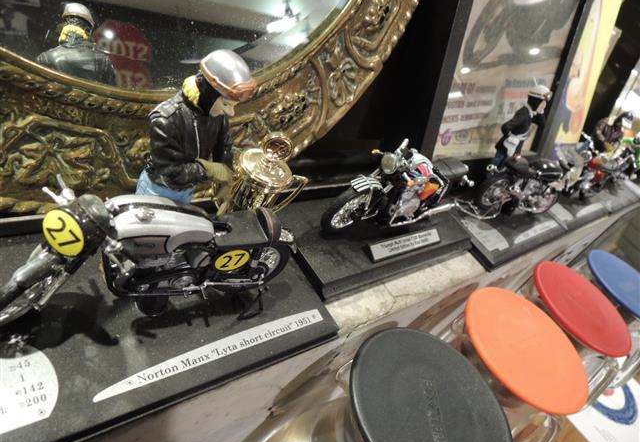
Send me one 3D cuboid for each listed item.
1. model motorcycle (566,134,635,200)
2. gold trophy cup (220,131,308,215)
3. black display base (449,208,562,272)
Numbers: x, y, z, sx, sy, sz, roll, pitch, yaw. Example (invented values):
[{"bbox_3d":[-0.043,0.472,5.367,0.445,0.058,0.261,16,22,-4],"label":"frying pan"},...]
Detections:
[{"bbox_3d":[0.421,-0.071,0.696,0.182,0.090,0.066,-9,54,-43],"label":"model motorcycle"},{"bbox_3d":[-0.040,-0.029,0.316,0.061,0.071,0.044,15,41,-20],"label":"gold trophy cup"},{"bbox_3d":[0.230,-0.008,0.563,0.220,0.014,0.108,-9,54,-43],"label":"black display base"}]

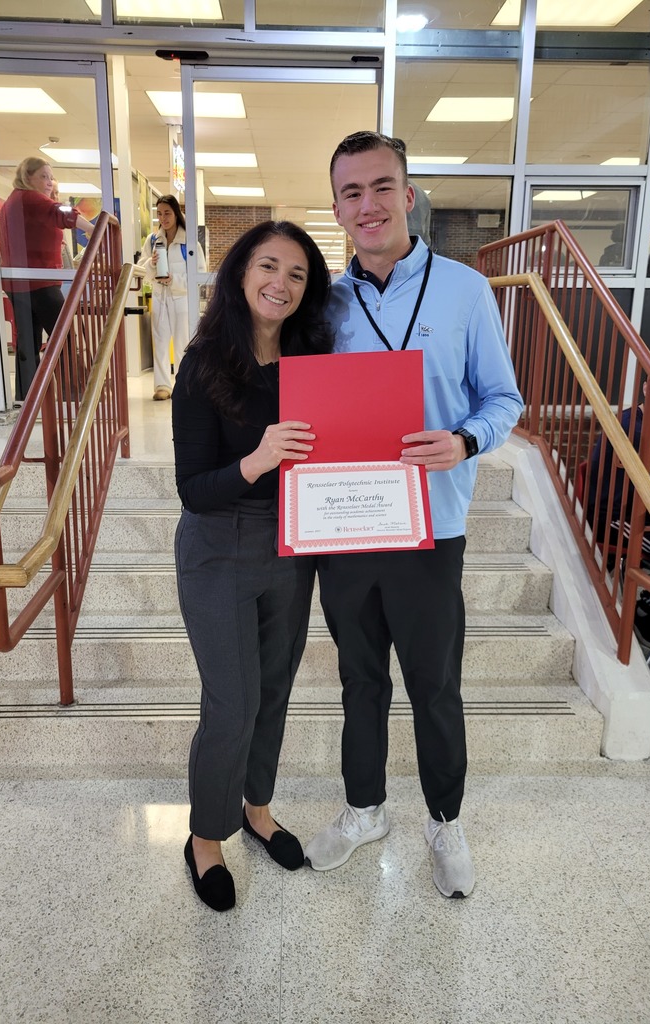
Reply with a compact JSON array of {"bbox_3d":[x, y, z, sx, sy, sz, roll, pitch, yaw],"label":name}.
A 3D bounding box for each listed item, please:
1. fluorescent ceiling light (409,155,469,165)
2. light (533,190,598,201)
[{"bbox_3d":[1.873,-6.241,13.683,1.200,0.100,1.200,0,14,-2],"label":"fluorescent ceiling light"},{"bbox_3d":[5.381,-7.159,17.372,1.200,0.100,1.200,0,14,-2],"label":"light"}]

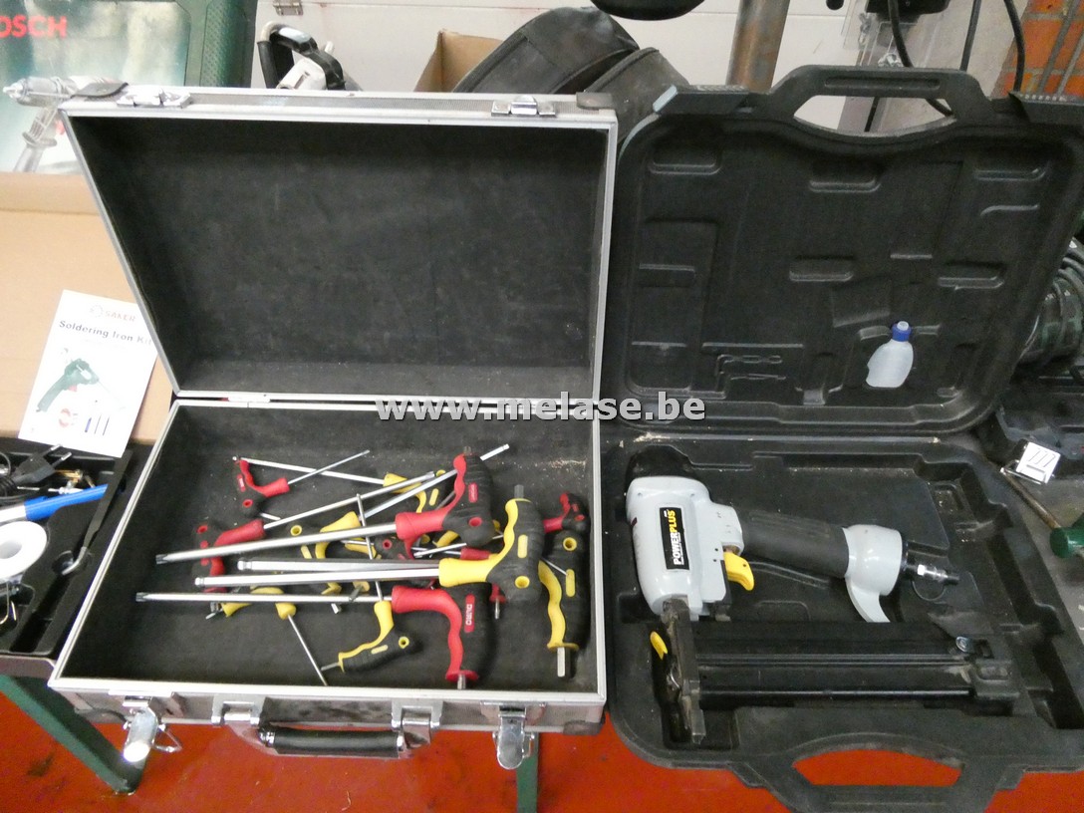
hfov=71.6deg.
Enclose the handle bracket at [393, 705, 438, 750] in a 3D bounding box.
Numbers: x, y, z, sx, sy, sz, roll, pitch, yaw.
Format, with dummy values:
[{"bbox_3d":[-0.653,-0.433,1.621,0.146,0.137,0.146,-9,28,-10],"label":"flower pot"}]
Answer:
[{"bbox_3d":[-0.102,0.259,0.604,0.036,0.054,0.019,1,48,1],"label":"handle bracket"}]

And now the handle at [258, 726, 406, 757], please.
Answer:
[{"bbox_3d":[-0.170,0.272,0.610,0.117,0.021,0.020,1,48,1],"label":"handle"}]

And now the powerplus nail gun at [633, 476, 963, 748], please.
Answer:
[{"bbox_3d":[0.230,0.167,0.657,0.297,0.061,0.247,1,48,1],"label":"powerplus nail gun"}]

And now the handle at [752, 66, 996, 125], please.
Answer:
[{"bbox_3d":[0.257,-0.246,0.592,0.182,0.039,0.024,1,36,1],"label":"handle"}]

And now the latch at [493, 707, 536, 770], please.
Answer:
[{"bbox_3d":[-0.023,0.258,0.583,0.032,0.034,0.036,1,48,1],"label":"latch"}]

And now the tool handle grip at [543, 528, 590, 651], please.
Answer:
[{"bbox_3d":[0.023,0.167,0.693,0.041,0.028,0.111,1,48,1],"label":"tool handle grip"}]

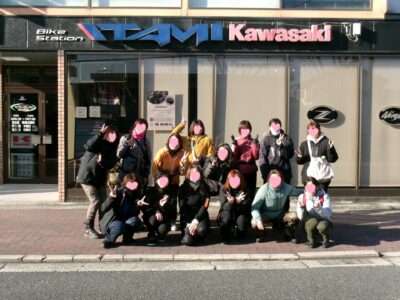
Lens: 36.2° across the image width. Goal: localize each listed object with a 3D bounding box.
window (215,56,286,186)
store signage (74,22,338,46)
[{"bbox_3d":[0.943,-0.524,11.427,1.346,2.429,0.100,0,2,-1],"label":"window"},{"bbox_3d":[0.091,-2.109,11.184,4.677,0.436,0.150,0,2,-1],"label":"store signage"}]

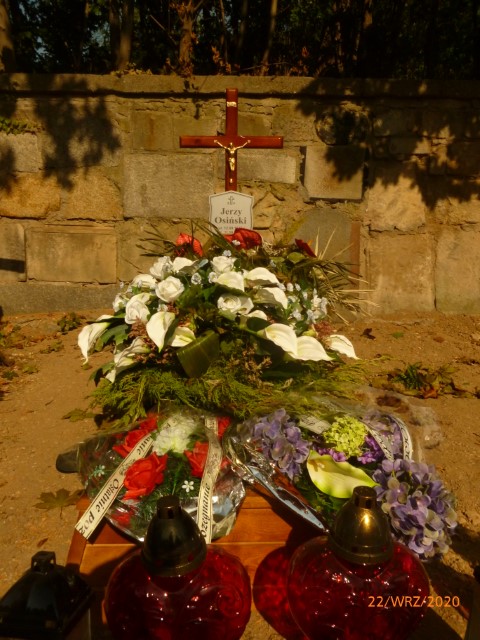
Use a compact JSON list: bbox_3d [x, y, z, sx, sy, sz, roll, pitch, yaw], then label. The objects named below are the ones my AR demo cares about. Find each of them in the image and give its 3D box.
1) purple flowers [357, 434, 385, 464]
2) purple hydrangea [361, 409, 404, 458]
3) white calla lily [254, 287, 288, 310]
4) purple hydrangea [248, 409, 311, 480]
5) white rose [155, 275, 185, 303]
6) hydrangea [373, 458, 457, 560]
[{"bbox_3d":[0.266,0.265,1.060,0.060,0.062,0.060,0,11,0],"label":"purple flowers"},{"bbox_3d":[0.305,0.245,1.110,0.095,0.105,0.100,0,11,0],"label":"purple hydrangea"},{"bbox_3d":[0.098,-0.071,1.630,0.110,0.072,0.095,-5,12,-23],"label":"white calla lily"},{"bbox_3d":[0.079,0.255,1.060,0.128,0.145,0.125,0,11,0],"label":"purple hydrangea"},{"bbox_3d":[-0.225,-0.100,1.650,0.094,0.086,0.085,0,11,0],"label":"white rose"},{"bbox_3d":[0.303,0.329,0.900,0.145,0.170,0.145,0,11,0],"label":"hydrangea"}]

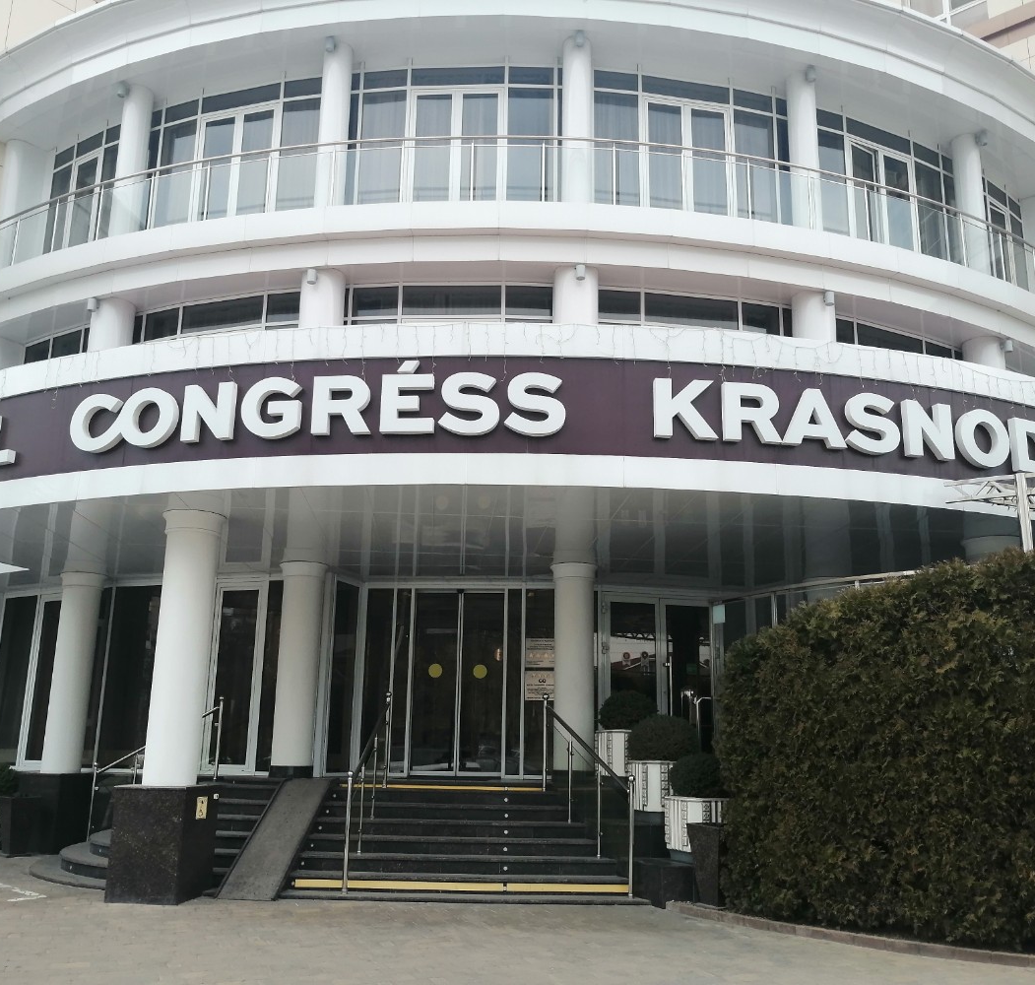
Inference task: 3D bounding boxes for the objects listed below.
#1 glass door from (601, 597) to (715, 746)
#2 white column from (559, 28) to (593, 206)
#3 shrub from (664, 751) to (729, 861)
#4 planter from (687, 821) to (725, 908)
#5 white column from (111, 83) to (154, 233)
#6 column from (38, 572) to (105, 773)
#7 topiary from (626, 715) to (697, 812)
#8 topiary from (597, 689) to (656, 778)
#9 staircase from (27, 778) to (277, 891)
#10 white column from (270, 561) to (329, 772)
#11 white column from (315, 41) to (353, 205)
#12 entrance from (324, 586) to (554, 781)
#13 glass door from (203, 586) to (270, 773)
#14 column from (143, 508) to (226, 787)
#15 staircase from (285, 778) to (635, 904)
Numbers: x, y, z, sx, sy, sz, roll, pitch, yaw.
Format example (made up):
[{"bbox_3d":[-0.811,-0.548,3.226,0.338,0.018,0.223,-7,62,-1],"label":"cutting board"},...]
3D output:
[{"bbox_3d":[1.801,2.469,12.547,1.550,2.240,0.100,5,-13,-20],"label":"glass door"},{"bbox_3d":[0.844,-5.091,13.921,0.430,2.840,0.430,1,-13,0],"label":"white column"},{"bbox_3d":[1.741,3.017,9.500,0.630,1.010,0.630,1,-13,0],"label":"shrub"},{"bbox_3d":[1.768,3.276,8.703,0.370,0.670,0.370,10,-15,-37],"label":"planter"},{"bbox_3d":[-5.960,-4.908,15.187,0.430,2.840,0.430,1,-13,0],"label":"white column"},{"bbox_3d":[-6.132,2.432,13.540,0.550,2.704,0.550,7,-14,-23],"label":"column"},{"bbox_3d":[1.521,2.881,10.374,0.680,1.061,0.680,0,-13,6],"label":"topiary"},{"bbox_3d":[1.178,2.648,10.635,0.670,1.020,0.670,1,-12,0],"label":"topiary"},{"bbox_3d":[-3.741,3.586,10.400,2.750,0.872,2.200,-1,-13,7],"label":"staircase"},{"bbox_3d":[-2.756,2.173,12.472,0.580,2.560,0.580,1,-13,0],"label":"white column"},{"bbox_3d":[-2.389,-4.725,12.962,0.380,2.440,0.380,-1,-12,10],"label":"white column"},{"bbox_3d":[-0.845,2.656,13.919,3.350,2.648,0.500,0,-13,2],"label":"entrance"},{"bbox_3d":[-3.457,2.265,12.082,0.720,2.270,0.100,-3,-13,16],"label":"glass door"},{"bbox_3d":[-3.254,1.497,9.596,0.550,2.600,0.550,5,-14,-17],"label":"column"},{"bbox_3d":[-0.459,3.570,10.153,3.400,0.860,2.400,1,-13,-1],"label":"staircase"}]

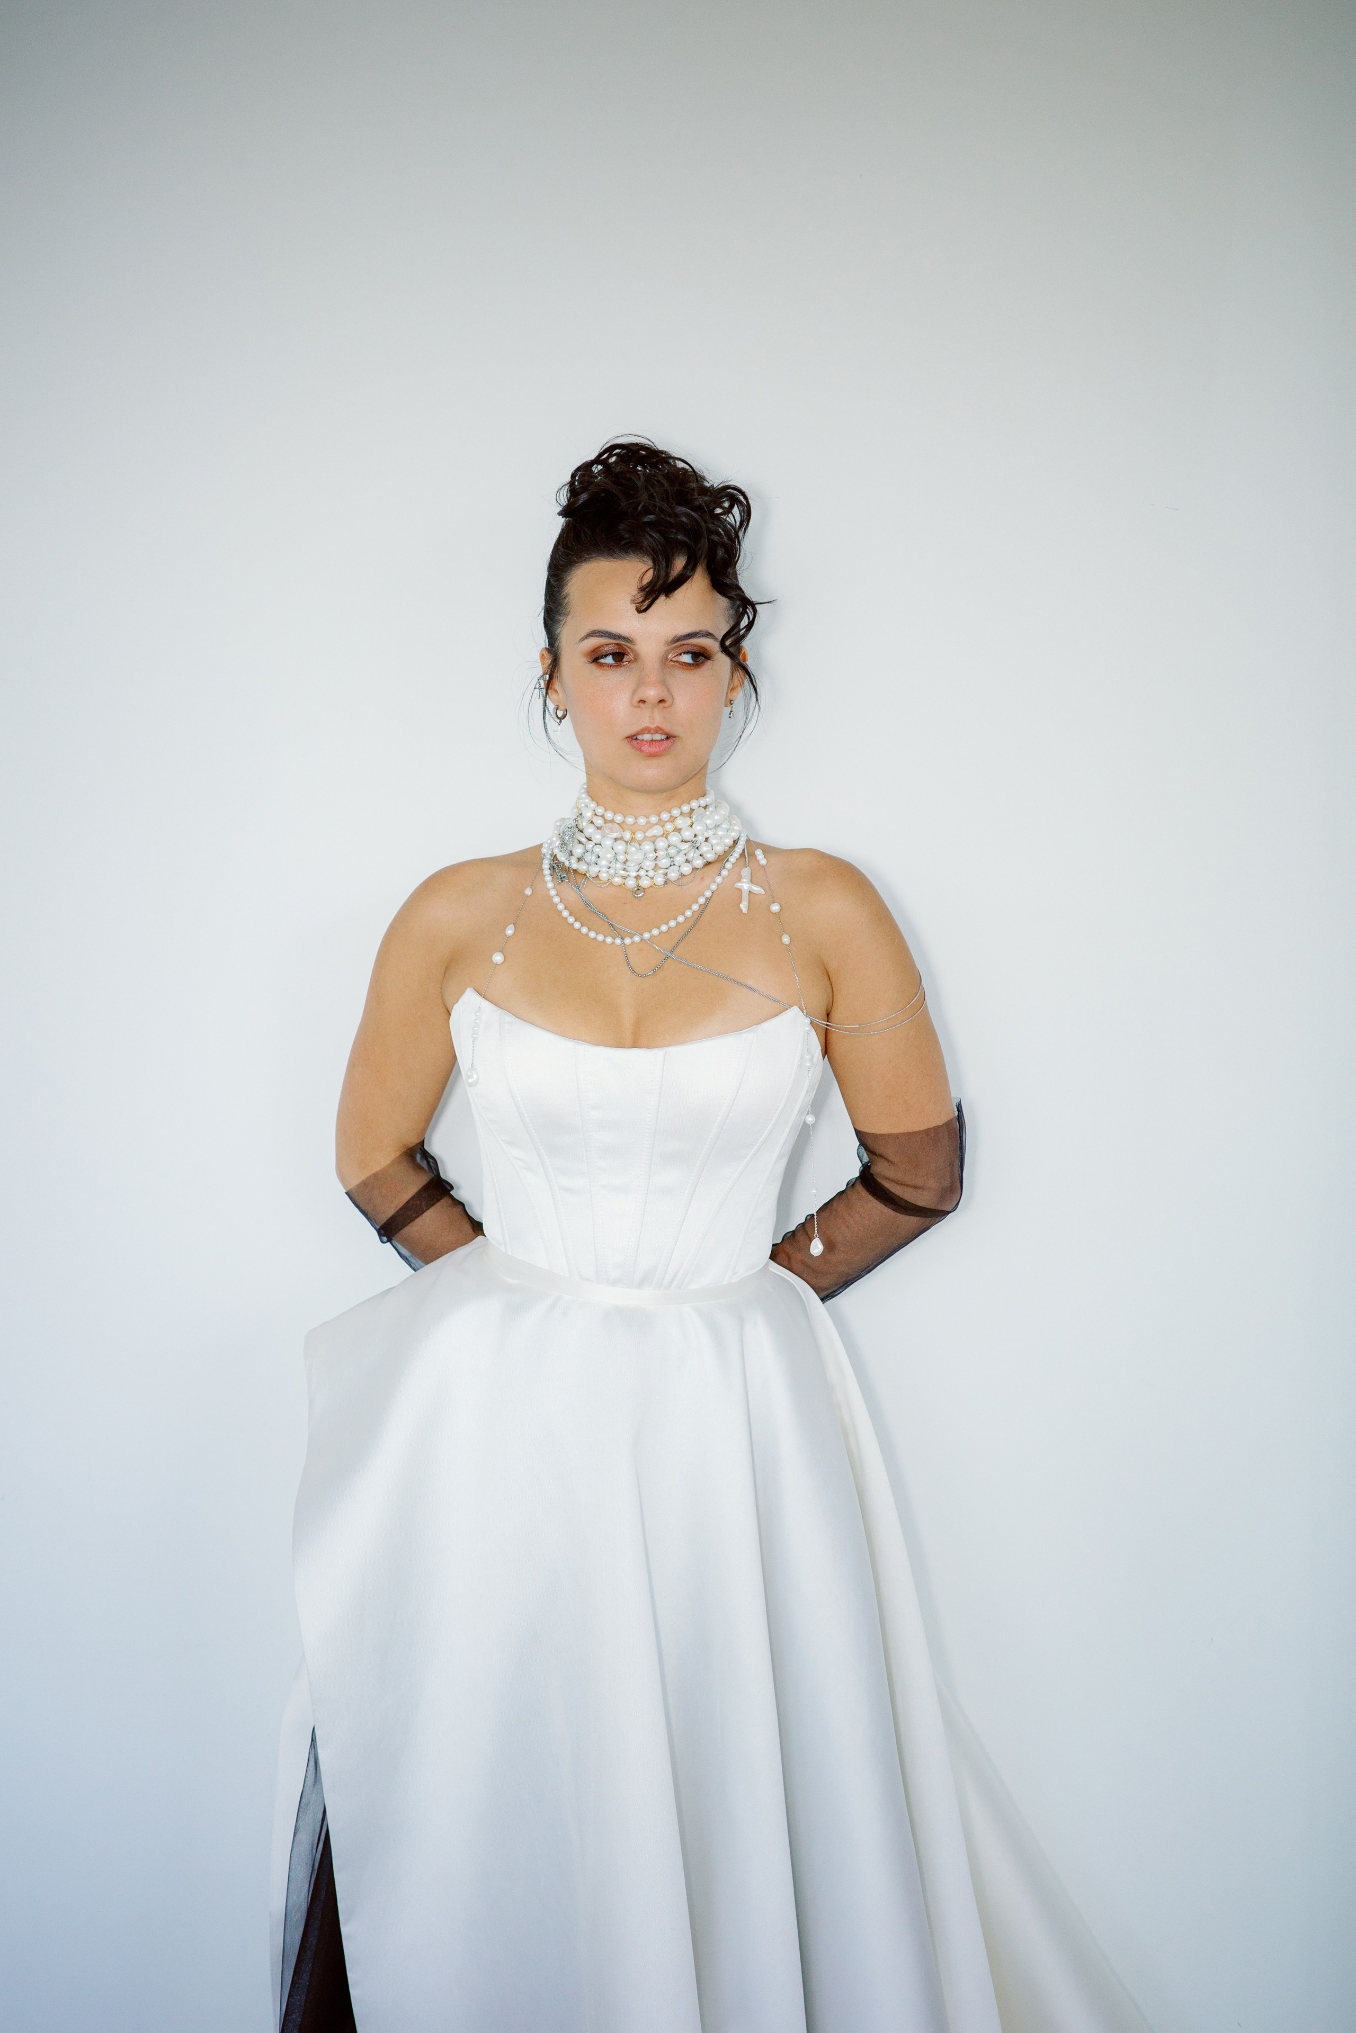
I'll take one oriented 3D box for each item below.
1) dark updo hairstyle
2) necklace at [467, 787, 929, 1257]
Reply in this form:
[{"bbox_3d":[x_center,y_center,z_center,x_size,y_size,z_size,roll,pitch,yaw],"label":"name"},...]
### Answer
[{"bbox_3d":[-0.022,-0.352,1.860,0.180,0.240,0.215,0,2,-5],"label":"dark updo hairstyle"},{"bbox_3d":[0.014,0.020,1.850,0.385,0.365,0.180,0,2,0],"label":"necklace"}]

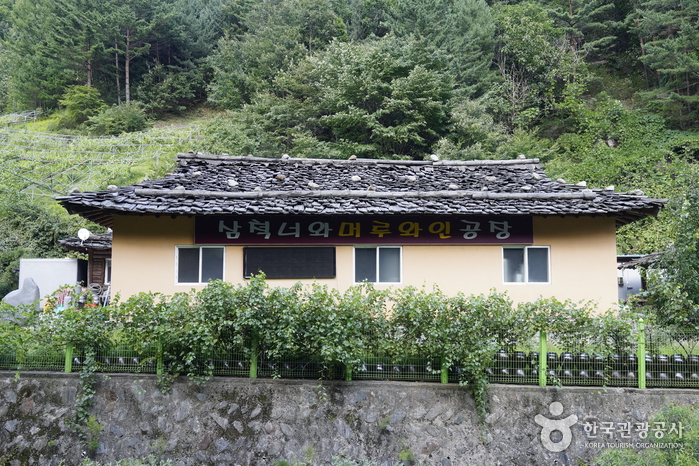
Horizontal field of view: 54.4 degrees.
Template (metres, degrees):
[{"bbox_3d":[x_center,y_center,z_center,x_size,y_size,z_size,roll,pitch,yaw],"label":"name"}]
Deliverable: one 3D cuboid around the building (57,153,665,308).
[{"bbox_3d":[0.350,0.143,21.543,16.000,5.100,7.300,0,-4,-2],"label":"building"}]

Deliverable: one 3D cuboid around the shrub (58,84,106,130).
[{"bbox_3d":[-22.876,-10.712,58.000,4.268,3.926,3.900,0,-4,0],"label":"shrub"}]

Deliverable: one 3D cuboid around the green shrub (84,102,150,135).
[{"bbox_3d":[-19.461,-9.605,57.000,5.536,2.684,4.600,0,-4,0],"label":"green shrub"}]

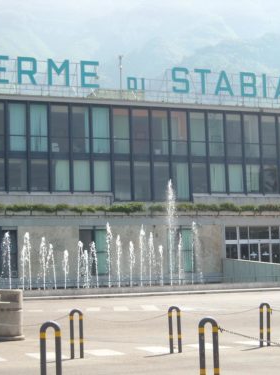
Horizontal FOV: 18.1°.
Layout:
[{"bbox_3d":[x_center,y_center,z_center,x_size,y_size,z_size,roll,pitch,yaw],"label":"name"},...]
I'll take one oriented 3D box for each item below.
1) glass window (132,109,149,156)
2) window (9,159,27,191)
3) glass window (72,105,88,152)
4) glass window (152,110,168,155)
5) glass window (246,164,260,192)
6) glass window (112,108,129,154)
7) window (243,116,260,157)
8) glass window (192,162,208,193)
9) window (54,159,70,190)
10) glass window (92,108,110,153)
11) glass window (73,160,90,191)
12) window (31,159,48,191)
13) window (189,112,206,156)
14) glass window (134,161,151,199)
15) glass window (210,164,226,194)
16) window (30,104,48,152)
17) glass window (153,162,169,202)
[{"bbox_3d":[0.039,-3.821,60.814,1.218,3.107,0.100,1,-6,-22],"label":"glass window"},{"bbox_3d":[-7.936,-0.827,57.238,1.218,2.017,0.100,1,-6,-22],"label":"window"},{"bbox_3d":[-3.992,-3.871,59.181,1.218,3.107,0.100,1,-6,-22],"label":"glass window"},{"bbox_3d":[1.391,-3.658,59.195,1.190,3.113,0.150,1,-7,-22],"label":"glass window"},{"bbox_3d":[8.190,-0.629,63.771,1.218,2.017,0.100,1,-6,-22],"label":"glass window"},{"bbox_3d":[-1.204,-3.690,58.142,1.190,3.113,0.150,1,-7,-22],"label":"glass window"},{"bbox_3d":[7.599,-3.447,59.953,1.199,3.021,0.120,1,-7,-22],"label":"window"},{"bbox_3d":[4.154,-0.661,60.349,1.192,2.093,0.120,1,-7,-22],"label":"glass window"},{"bbox_3d":[-5.078,-0.766,56.987,1.193,1.983,0.120,1,-6,-22],"label":"window"},{"bbox_3d":[-2.459,-3.637,55.812,1.179,3.040,0.120,1,-7,-22],"label":"glass window"},{"bbox_3d":[-3.792,-0.749,57.512,1.193,1.983,0.120,1,-6,-22],"label":"glass window"},{"bbox_3d":[-6.292,-0.770,55.699,1.190,2.058,0.150,1,-7,-22],"label":"window"},{"bbox_3d":[4.008,-3.662,61.042,1.193,3.053,0.120,1,-6,-22],"label":"window"},{"bbox_3d":[0.177,-0.426,59.101,1.193,2.530,0.120,1,-6,-22],"label":"glass window"},{"bbox_3d":[5.502,-0.662,62.682,1.218,2.017,0.100,1,-6,-22],"label":"glass window"},{"bbox_3d":[-6.680,-3.904,58.092,1.218,3.107,0.100,1,-6,-22],"label":"window"},{"bbox_3d":[1.479,-0.432,61.021,1.218,2.580,0.100,1,-6,-22],"label":"glass window"}]

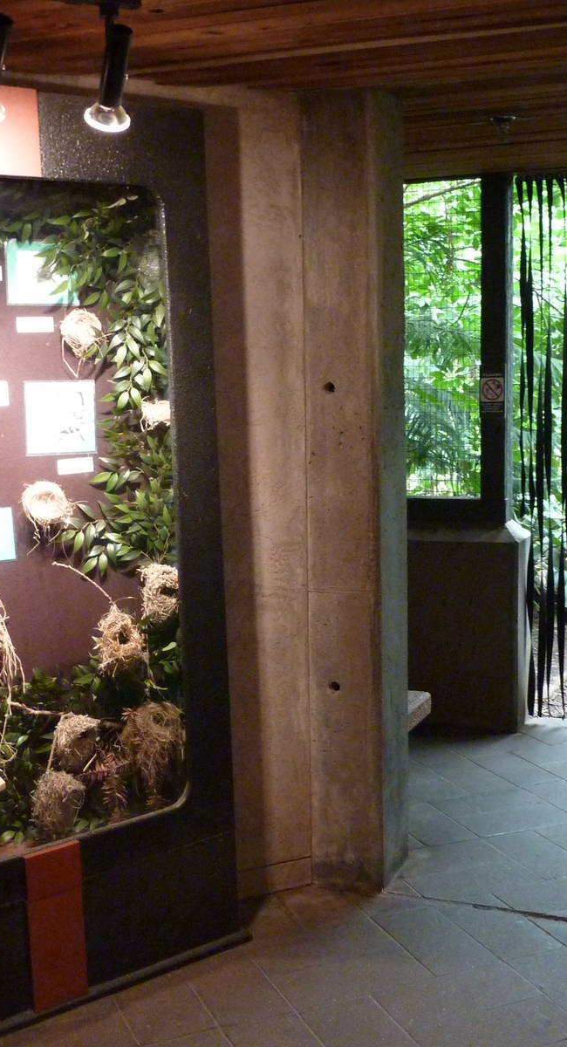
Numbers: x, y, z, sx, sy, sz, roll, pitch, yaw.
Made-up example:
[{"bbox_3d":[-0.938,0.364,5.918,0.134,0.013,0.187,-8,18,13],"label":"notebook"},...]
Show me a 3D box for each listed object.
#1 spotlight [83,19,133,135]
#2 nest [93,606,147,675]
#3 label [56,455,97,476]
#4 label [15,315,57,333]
[{"bbox_3d":[-0.364,-0.942,2.540,0.100,0.210,0.110,-5,45,-24],"label":"spotlight"},{"bbox_3d":[-0.465,0.334,3.447,0.142,0.190,0.130,-1,6,0],"label":"nest"},{"bbox_3d":[-0.590,-0.163,3.443,0.105,0.039,0.006,-6,8,-36],"label":"label"},{"bbox_3d":[-0.683,-0.546,3.338,0.105,0.040,0.006,-6,8,-36],"label":"label"}]

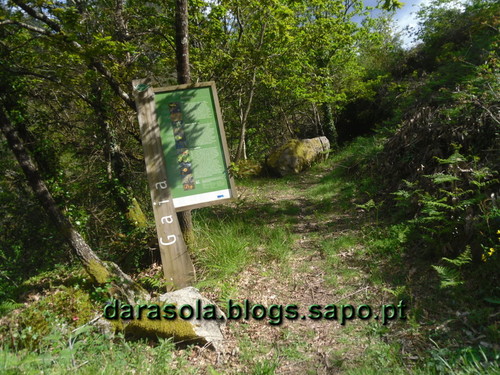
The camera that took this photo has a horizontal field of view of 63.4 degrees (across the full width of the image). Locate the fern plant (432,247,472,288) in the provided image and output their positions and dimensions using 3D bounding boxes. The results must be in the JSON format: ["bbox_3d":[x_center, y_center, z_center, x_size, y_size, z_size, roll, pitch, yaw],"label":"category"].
[{"bbox_3d":[1.803,0.712,3.600,0.340,0.340,0.300,-1,7,17],"label":"fern plant"}]

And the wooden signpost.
[{"bbox_3d":[-0.548,-0.050,3.773,0.820,1.940,0.120,-12,7,-23],"label":"wooden signpost"}]

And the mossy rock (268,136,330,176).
[{"bbox_3d":[1.346,-0.843,11.000,1.200,0.950,2.100,1,7,30],"label":"mossy rock"}]

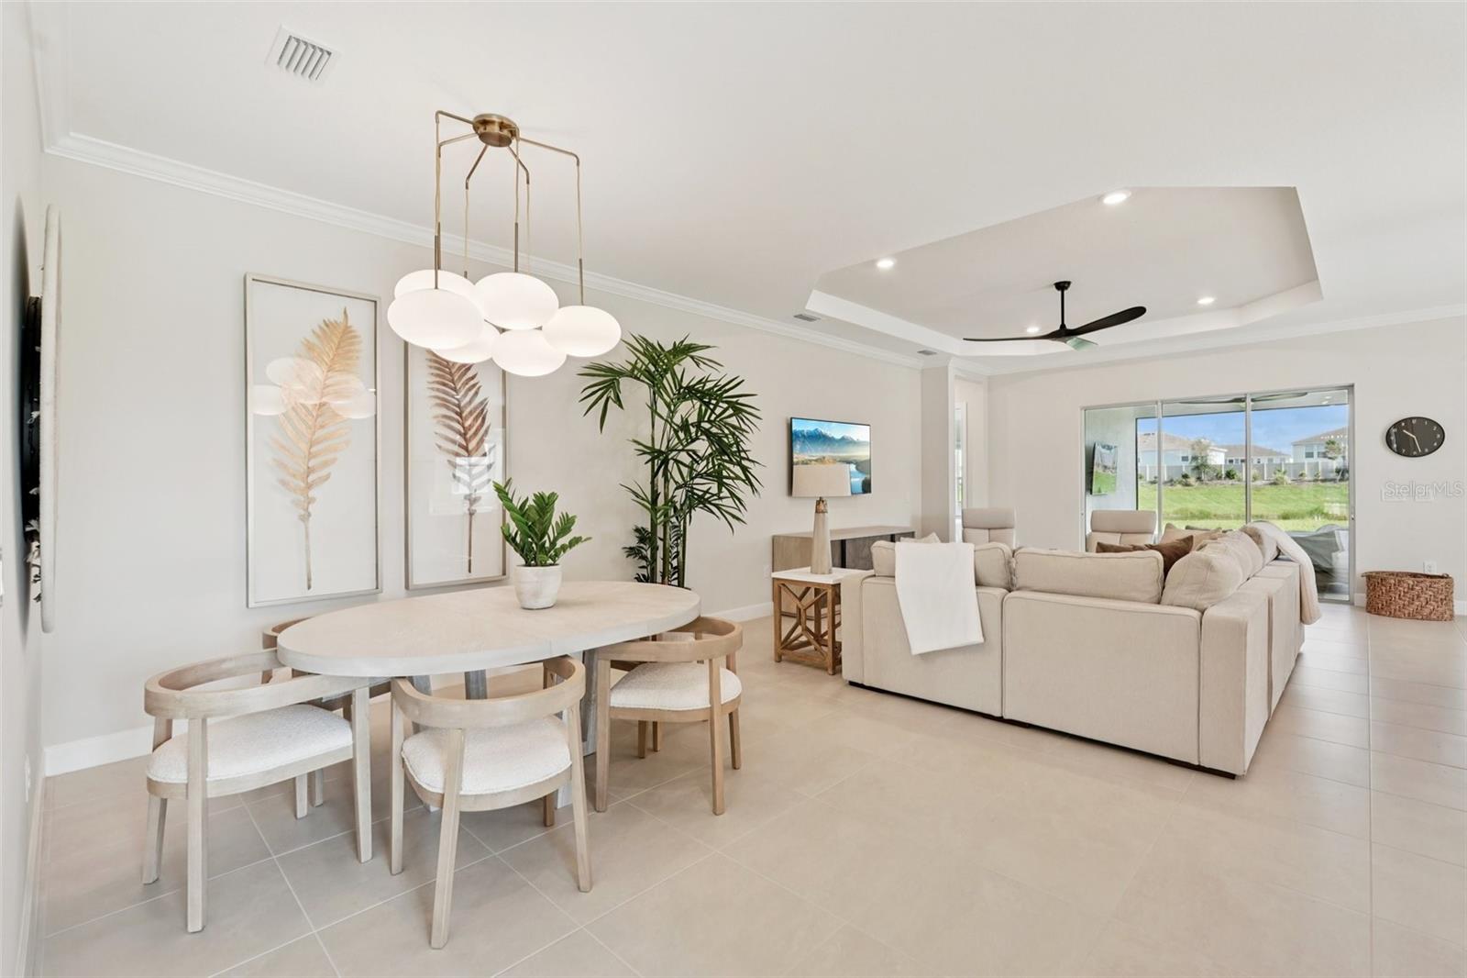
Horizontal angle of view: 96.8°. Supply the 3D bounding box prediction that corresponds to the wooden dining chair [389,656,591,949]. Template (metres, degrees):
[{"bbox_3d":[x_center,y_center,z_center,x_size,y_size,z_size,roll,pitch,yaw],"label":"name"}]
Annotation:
[{"bbox_3d":[-0.811,0.999,2.241,0.601,0.732,0.628,-1,0,-35],"label":"wooden dining chair"}]

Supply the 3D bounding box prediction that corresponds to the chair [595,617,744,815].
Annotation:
[{"bbox_3d":[-0.259,0.978,2.943,0.587,0.727,0.609,0,0,10],"label":"chair"}]

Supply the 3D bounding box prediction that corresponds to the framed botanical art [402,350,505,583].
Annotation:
[{"bbox_3d":[-1.905,-0.280,4.500,0.043,1.863,0.687,0,0,44],"label":"framed botanical art"}]

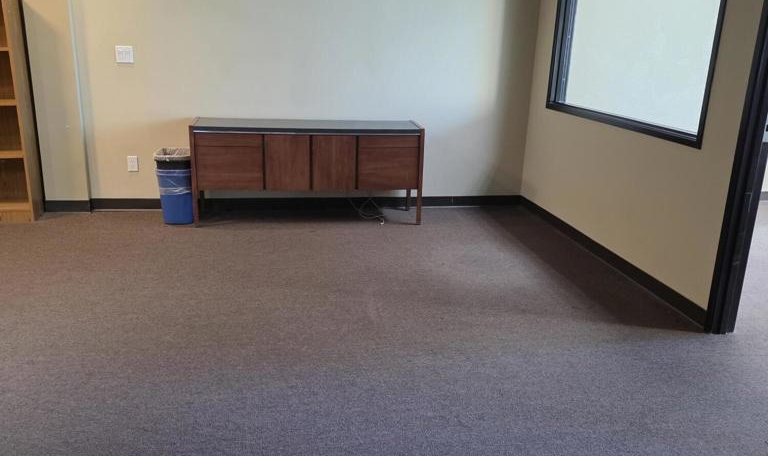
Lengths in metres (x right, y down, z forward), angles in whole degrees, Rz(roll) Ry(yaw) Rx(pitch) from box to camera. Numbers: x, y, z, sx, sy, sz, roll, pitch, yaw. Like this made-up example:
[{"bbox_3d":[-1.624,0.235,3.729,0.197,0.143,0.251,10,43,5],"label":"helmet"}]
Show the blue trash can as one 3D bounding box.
[{"bbox_3d":[-1.475,-0.300,4.889,0.262,0.502,0.345,-1,16,-10],"label":"blue trash can"}]

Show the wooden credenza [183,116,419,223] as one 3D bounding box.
[{"bbox_3d":[-0.554,-0.413,5.013,1.620,0.710,0.448,-1,16,-10],"label":"wooden credenza"}]

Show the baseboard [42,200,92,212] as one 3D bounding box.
[{"bbox_3d":[-2.345,-0.160,5.033,0.310,0.098,0.015,-1,16,-10],"label":"baseboard"}]

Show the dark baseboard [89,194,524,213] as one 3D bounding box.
[{"bbox_3d":[-0.520,-0.199,5.383,3.405,0.098,0.015,-1,16,-10],"label":"dark baseboard"}]

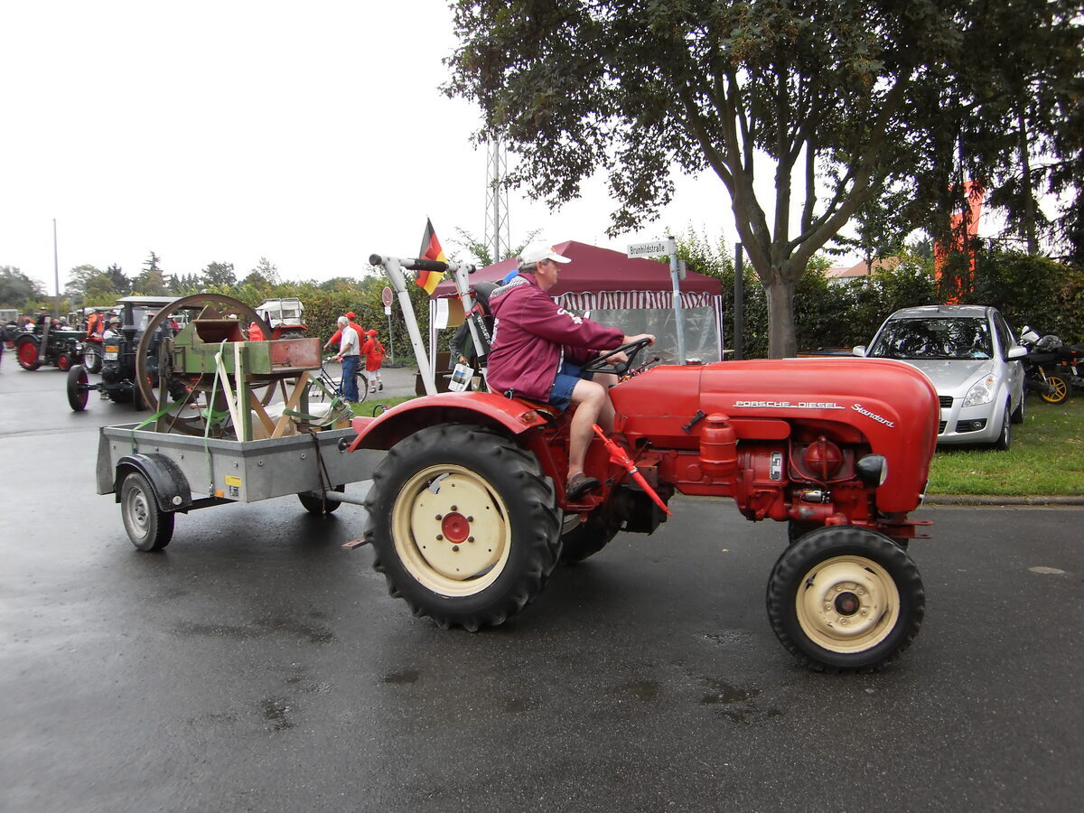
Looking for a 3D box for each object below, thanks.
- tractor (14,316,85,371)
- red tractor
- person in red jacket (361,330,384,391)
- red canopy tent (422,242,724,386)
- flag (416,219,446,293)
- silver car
[{"bbox_3d":[-16.964,-2.189,33.138,2.750,1.850,1.500,2,5,23],"label":"tractor"},{"bbox_3d":[0.516,0.138,5.081,2.970,1.890,1.570,2,5,20],"label":"red tractor"},{"bbox_3d":[-3.855,-1.003,21.191,0.500,1.430,0.420,-5,7,-44],"label":"person in red jacket"},{"bbox_3d":[0.428,-1.001,13.519,3.000,2.710,3.000,-3,6,-33],"label":"red canopy tent"},{"bbox_3d":[-0.670,-0.911,5.692,0.200,0.470,0.100,2,5,20],"label":"flag"},{"bbox_3d":[4.783,-0.436,11.250,1.700,1.580,3.720,3,6,31],"label":"silver car"}]

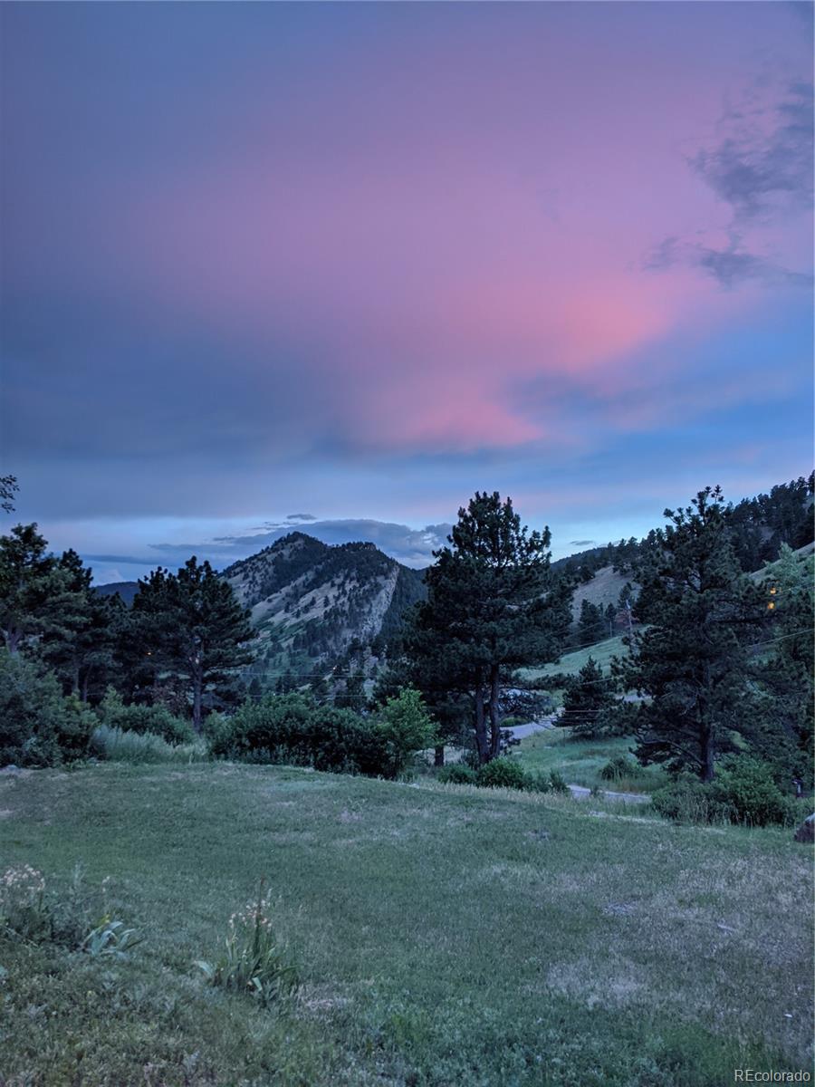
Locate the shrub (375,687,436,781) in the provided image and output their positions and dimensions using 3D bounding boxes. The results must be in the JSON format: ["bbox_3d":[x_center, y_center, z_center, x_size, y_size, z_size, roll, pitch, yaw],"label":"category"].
[{"bbox_3d":[-0.009,3.917,17.500,1.234,1.907,1.172,0,-3,0],"label":"shrub"}]

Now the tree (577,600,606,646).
[{"bbox_3d":[26.090,11.218,120.000,3.811,6.351,3.700,0,-3,0],"label":"tree"}]

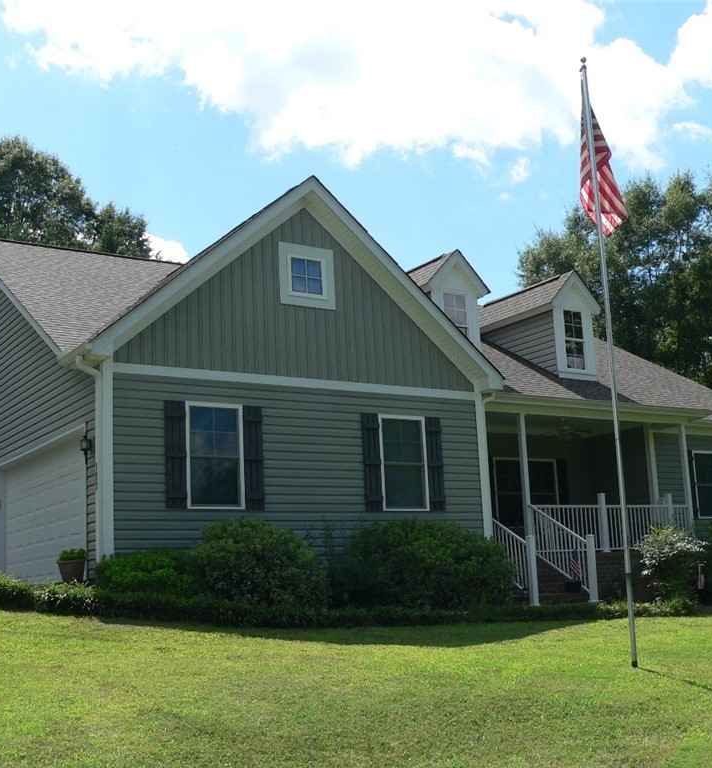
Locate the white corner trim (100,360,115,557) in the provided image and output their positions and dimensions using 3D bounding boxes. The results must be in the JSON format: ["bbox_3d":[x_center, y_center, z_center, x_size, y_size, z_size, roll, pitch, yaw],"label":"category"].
[{"bbox_3d":[-3.329,1.071,14.237,0.160,2.900,0.130,5,-13,-32],"label":"white corner trim"}]

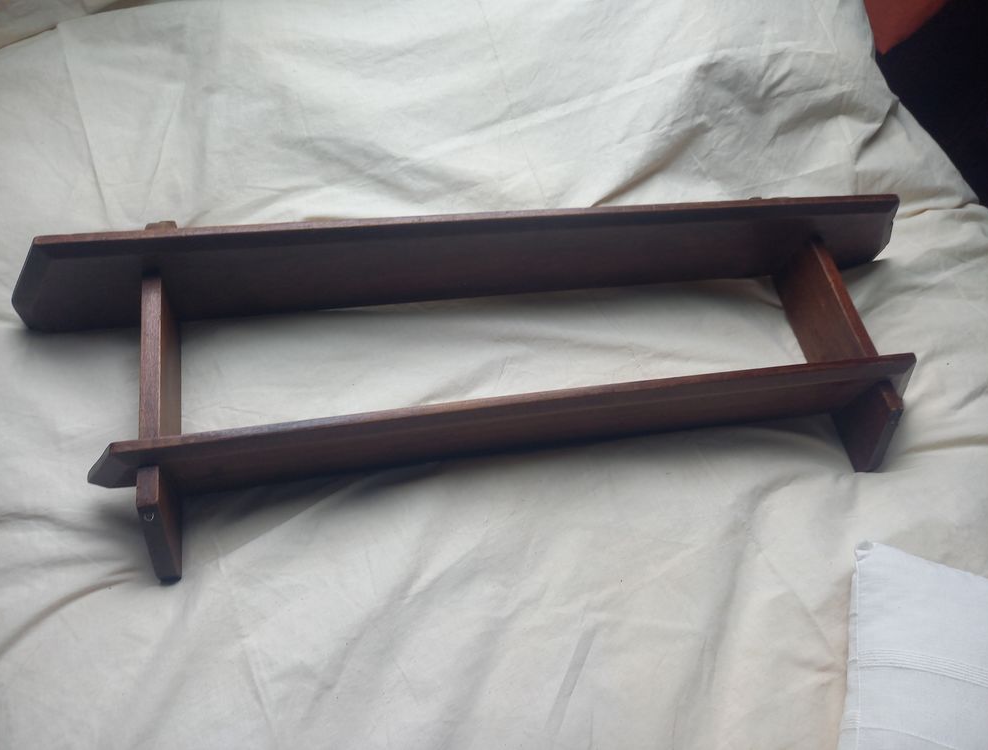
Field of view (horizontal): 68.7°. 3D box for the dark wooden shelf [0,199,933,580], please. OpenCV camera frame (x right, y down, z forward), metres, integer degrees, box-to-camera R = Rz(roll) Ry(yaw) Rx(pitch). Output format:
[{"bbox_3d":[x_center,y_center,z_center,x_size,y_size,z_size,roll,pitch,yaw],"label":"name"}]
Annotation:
[{"bbox_3d":[0.033,-0.053,0.686,0.888,0.133,0.356,-6,64,-13],"label":"dark wooden shelf"}]

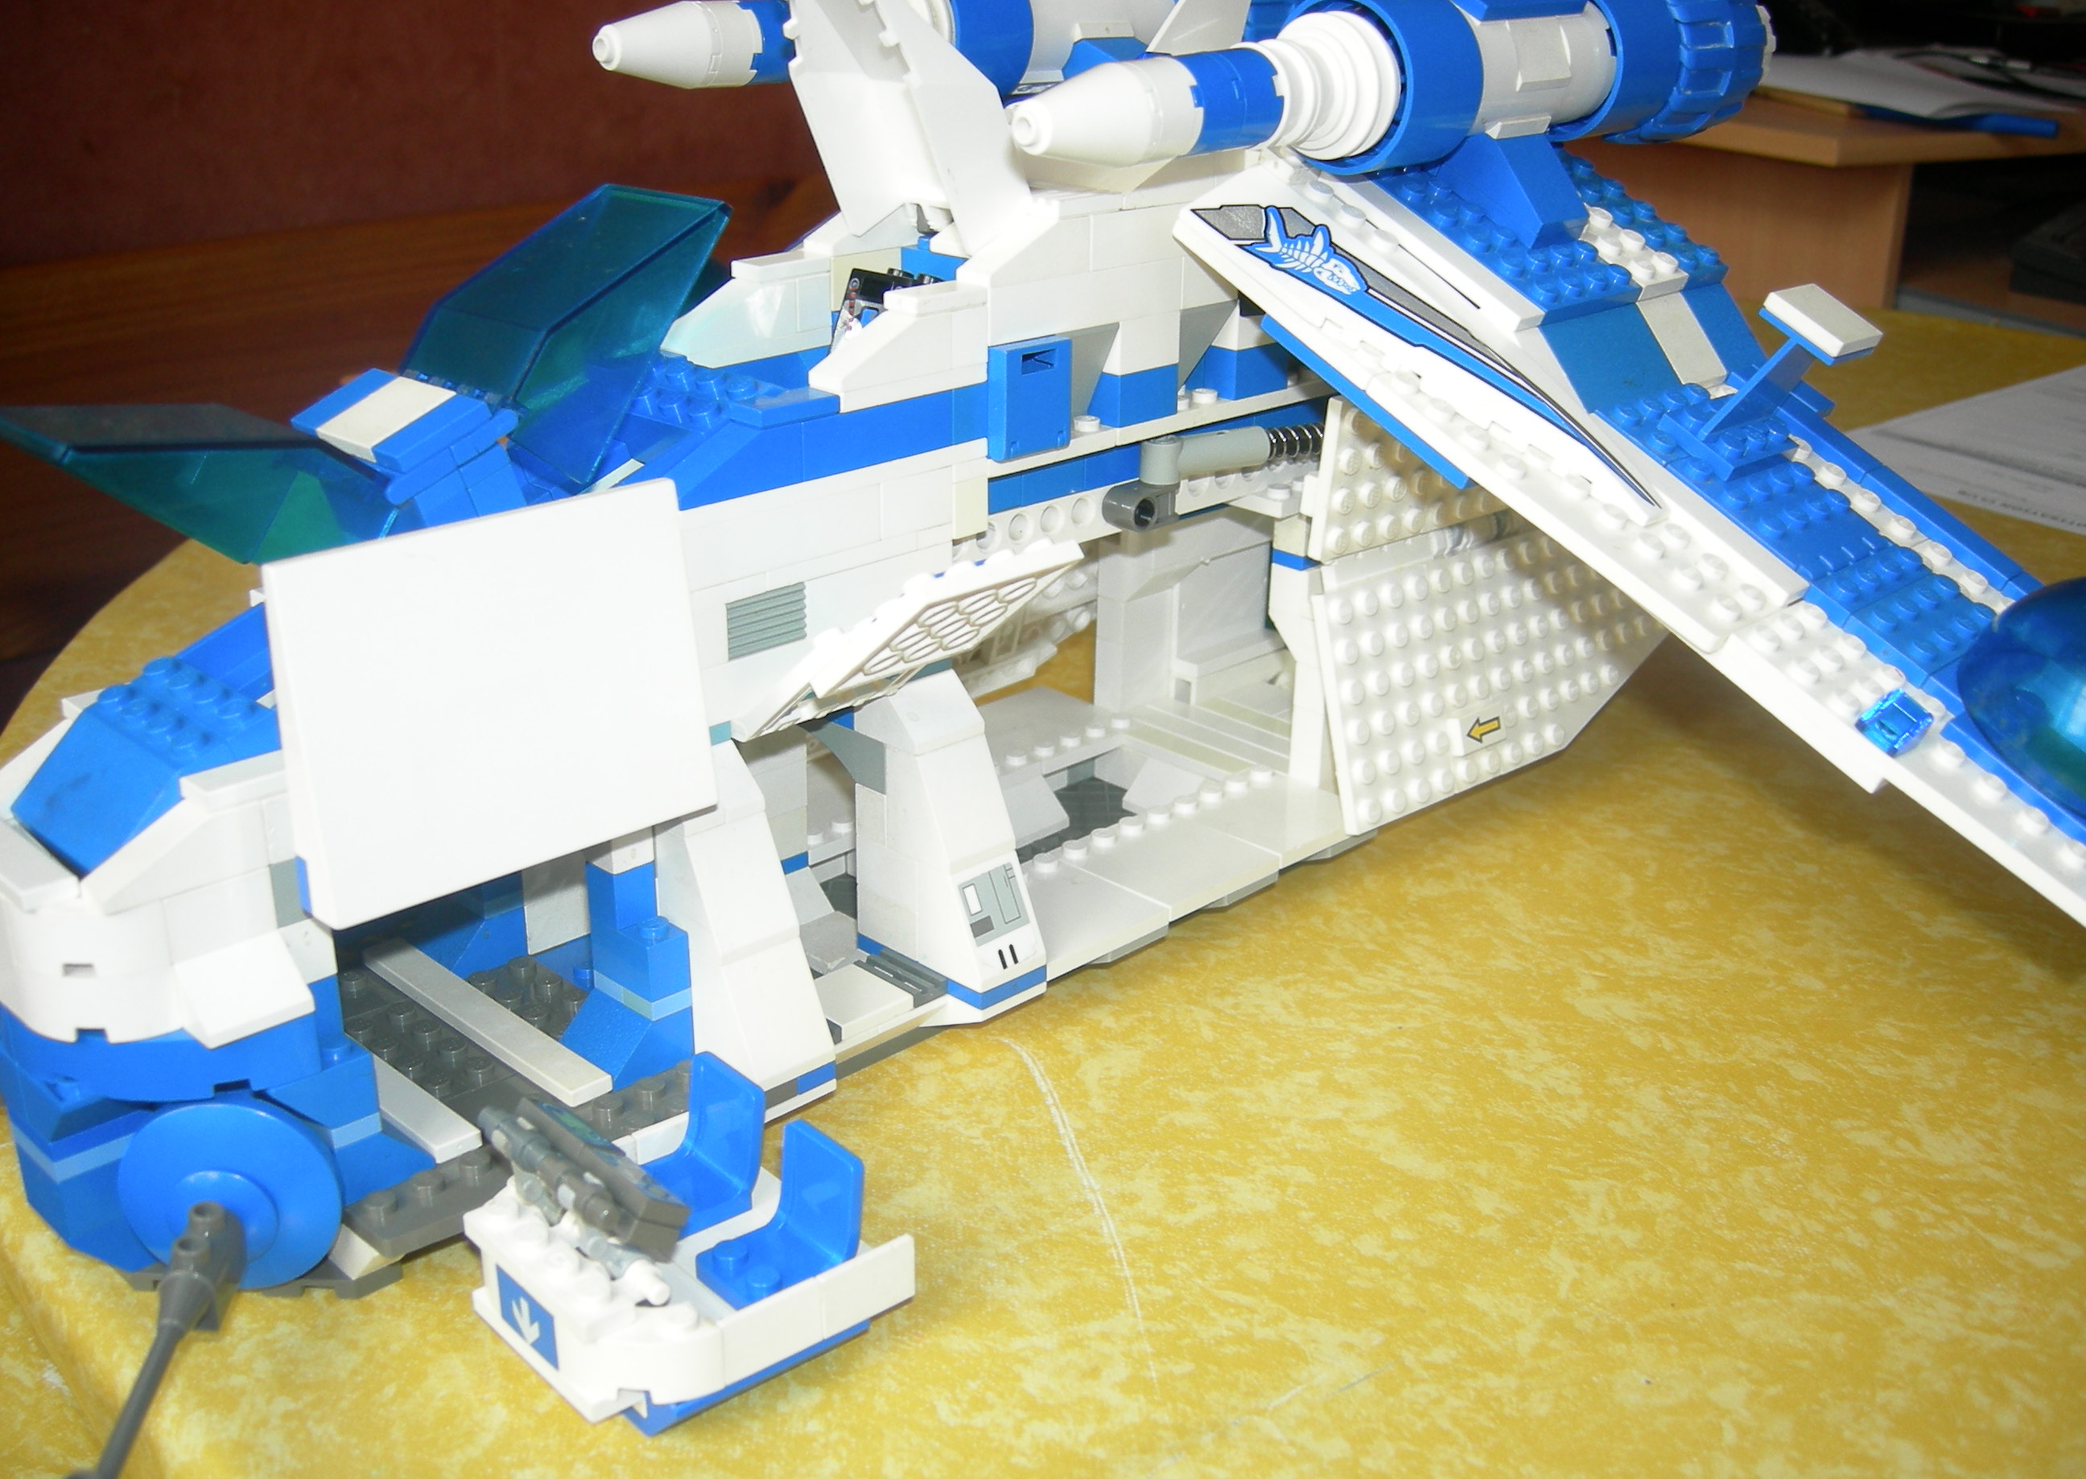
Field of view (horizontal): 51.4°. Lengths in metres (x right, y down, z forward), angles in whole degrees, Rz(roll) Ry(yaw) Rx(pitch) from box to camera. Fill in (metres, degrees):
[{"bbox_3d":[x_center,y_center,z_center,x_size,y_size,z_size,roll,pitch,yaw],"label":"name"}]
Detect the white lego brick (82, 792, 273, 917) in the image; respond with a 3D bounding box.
[{"bbox_3d":[-0.121,0.015,0.302,0.008,0.010,0.024,21,29,41],"label":"white lego brick"}]

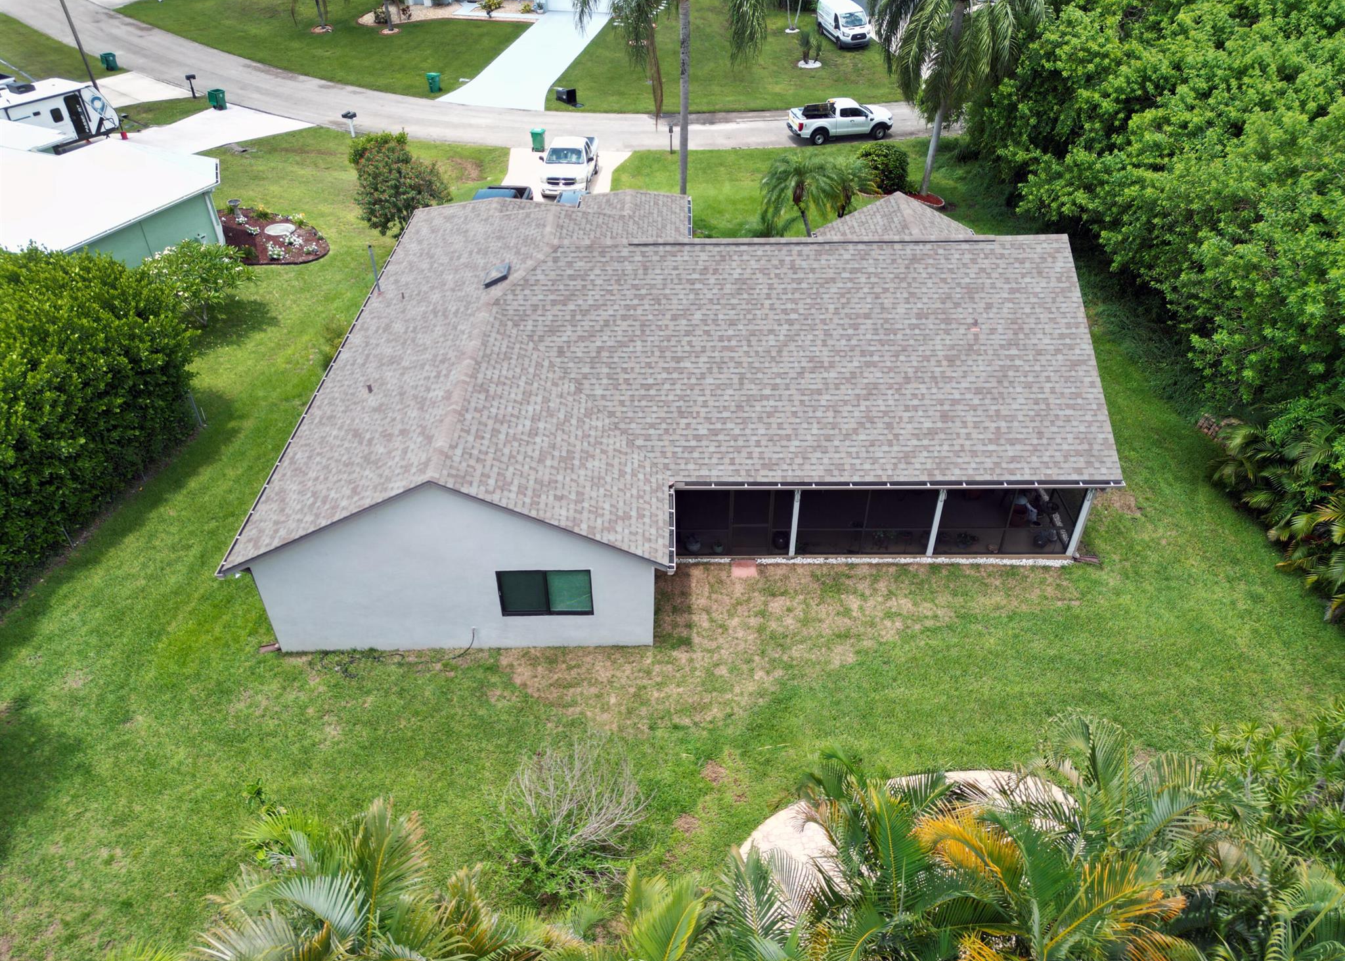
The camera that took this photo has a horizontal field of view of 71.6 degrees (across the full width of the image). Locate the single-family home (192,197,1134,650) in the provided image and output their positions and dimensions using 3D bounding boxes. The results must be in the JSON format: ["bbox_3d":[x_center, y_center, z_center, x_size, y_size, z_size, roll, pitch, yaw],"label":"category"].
[{"bbox_3d":[0.565,-4.372,25.233,18.685,5.707,19.089,0,38,0],"label":"single-family home"}]

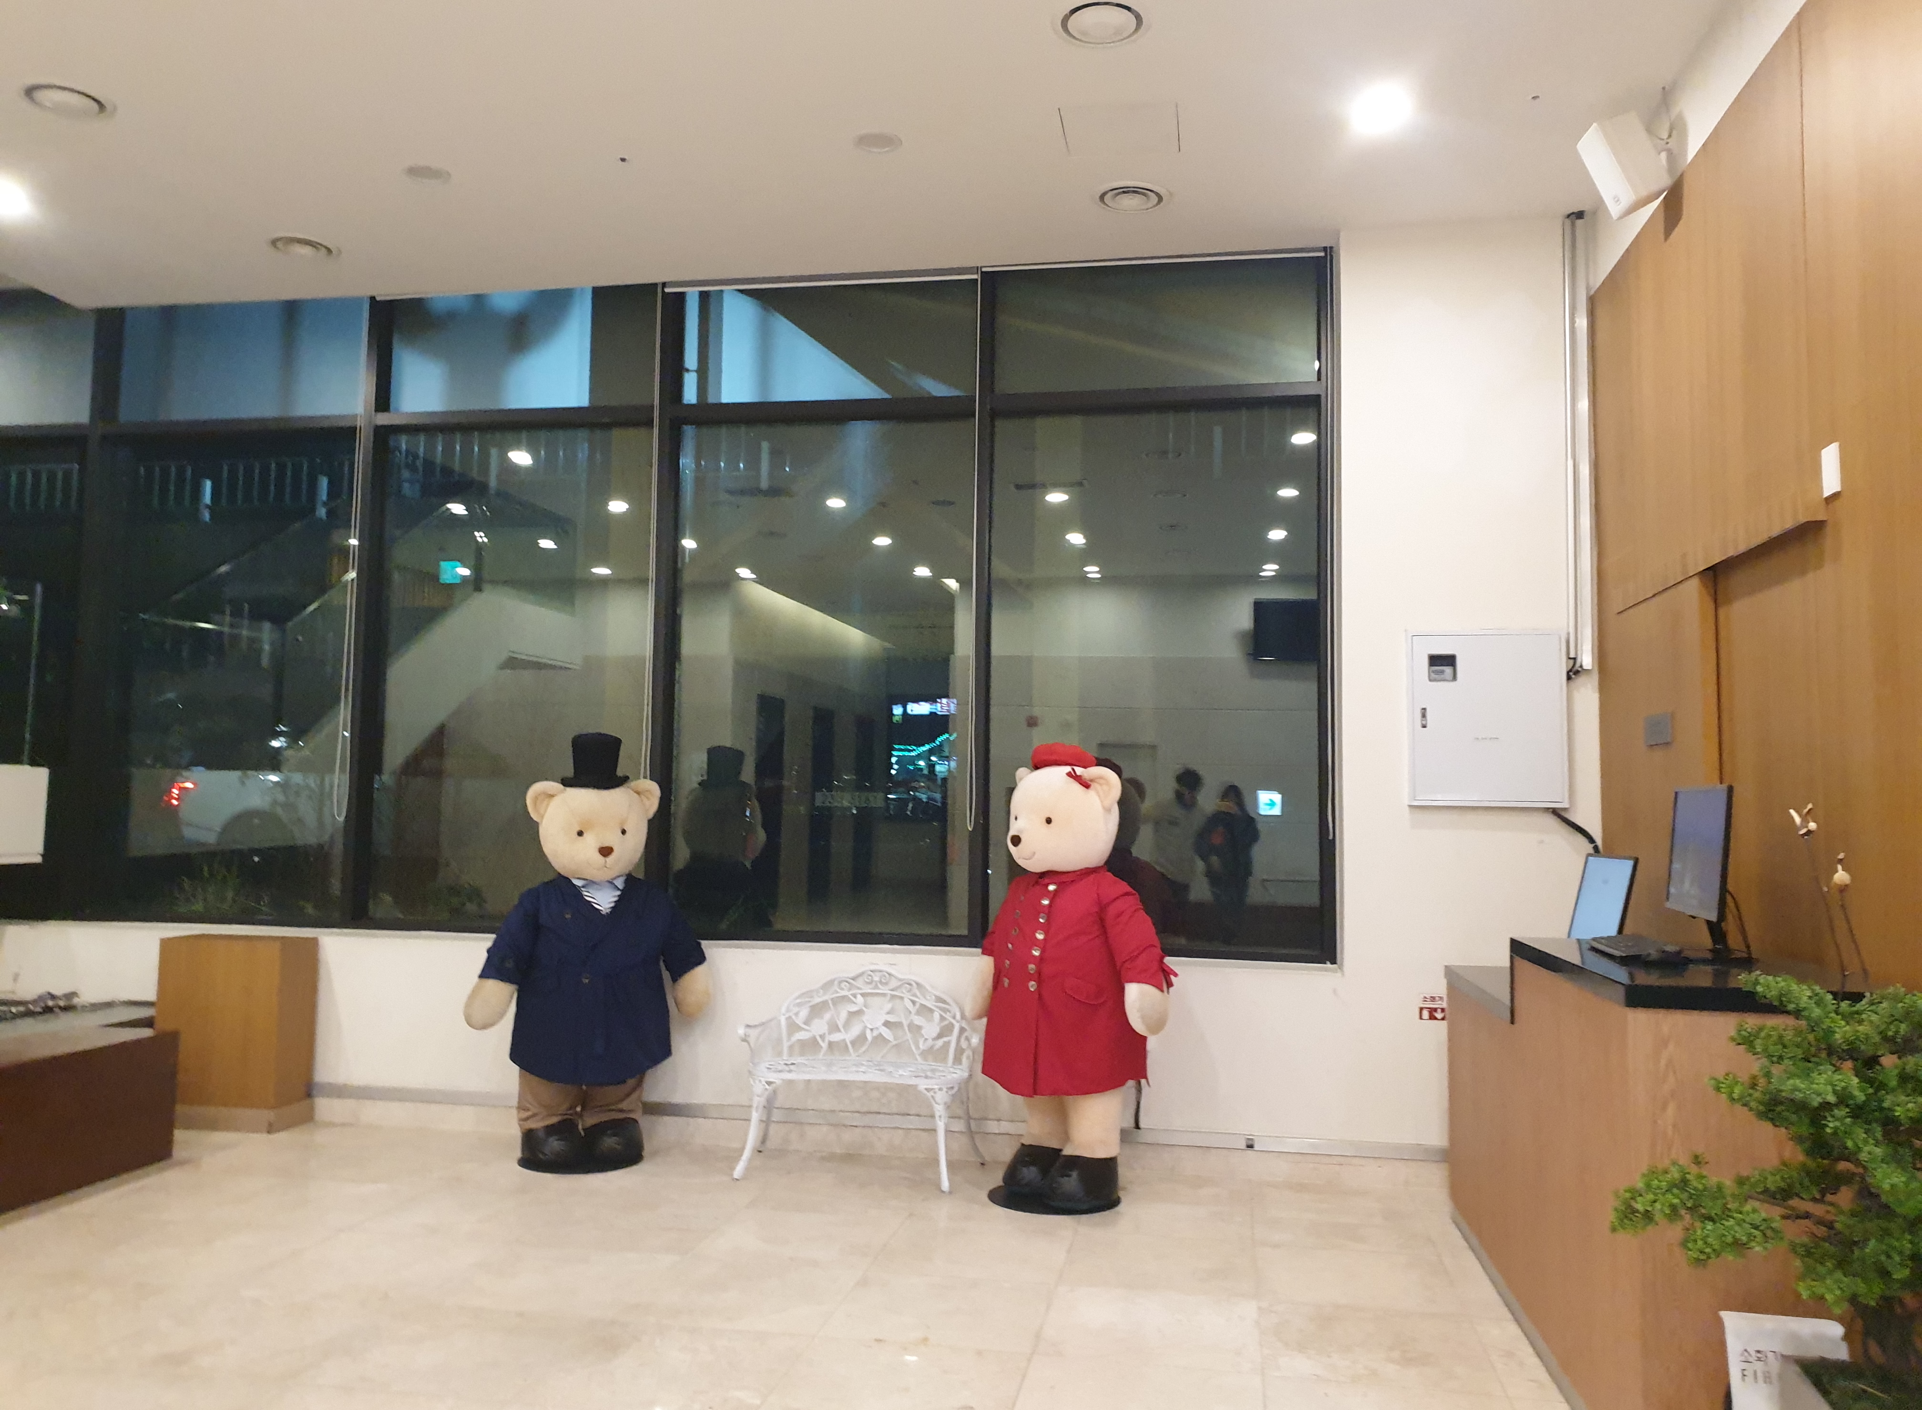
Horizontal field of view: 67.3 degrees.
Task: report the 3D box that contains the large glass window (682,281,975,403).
[{"bbox_3d":[-0.637,-1.712,6.783,1.412,0.565,0.080,0,-4,10],"label":"large glass window"}]

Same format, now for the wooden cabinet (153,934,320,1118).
[{"bbox_3d":[-3.322,1.492,6.609,0.590,0.842,0.260,0,-4,10],"label":"wooden cabinet"}]

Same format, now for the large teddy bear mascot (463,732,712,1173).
[{"bbox_3d":[-1.555,1.003,6.042,1.000,1.755,0.620,3,-5,-25],"label":"large teddy bear mascot"}]

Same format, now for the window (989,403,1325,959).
[{"bbox_3d":[0.857,-0.122,6.386,1.459,2.404,0.100,0,-4,10],"label":"window"}]

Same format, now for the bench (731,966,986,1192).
[{"bbox_3d":[-0.425,1.488,5.866,1.030,0.800,0.530,0,-4,10],"label":"bench"}]

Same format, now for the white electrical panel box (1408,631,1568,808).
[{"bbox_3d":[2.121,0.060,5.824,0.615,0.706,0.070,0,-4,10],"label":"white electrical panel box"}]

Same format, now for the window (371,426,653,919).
[{"bbox_3d":[-2.151,-0.165,6.929,1.400,2.433,0.080,0,-4,10],"label":"window"}]

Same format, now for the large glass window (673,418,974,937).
[{"bbox_3d":[-0.635,-0.145,6.651,1.422,2.360,0.100,0,-4,10],"label":"large glass window"}]

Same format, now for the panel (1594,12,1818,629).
[{"bbox_3d":[2.422,-1.082,4.824,0.060,1.355,2.105,0,-4,10],"label":"panel"}]

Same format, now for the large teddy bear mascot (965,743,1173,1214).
[{"bbox_3d":[0.405,1.017,5.583,0.920,1.725,0.600,-3,-6,41],"label":"large teddy bear mascot"}]

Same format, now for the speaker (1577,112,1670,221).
[{"bbox_3d":[2.272,-1.845,4.942,0.150,0.290,0.143,-21,-9,-6],"label":"speaker"}]

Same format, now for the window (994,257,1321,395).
[{"bbox_3d":[0.870,-1.707,6.518,1.465,0.570,0.080,0,-4,10],"label":"window"}]

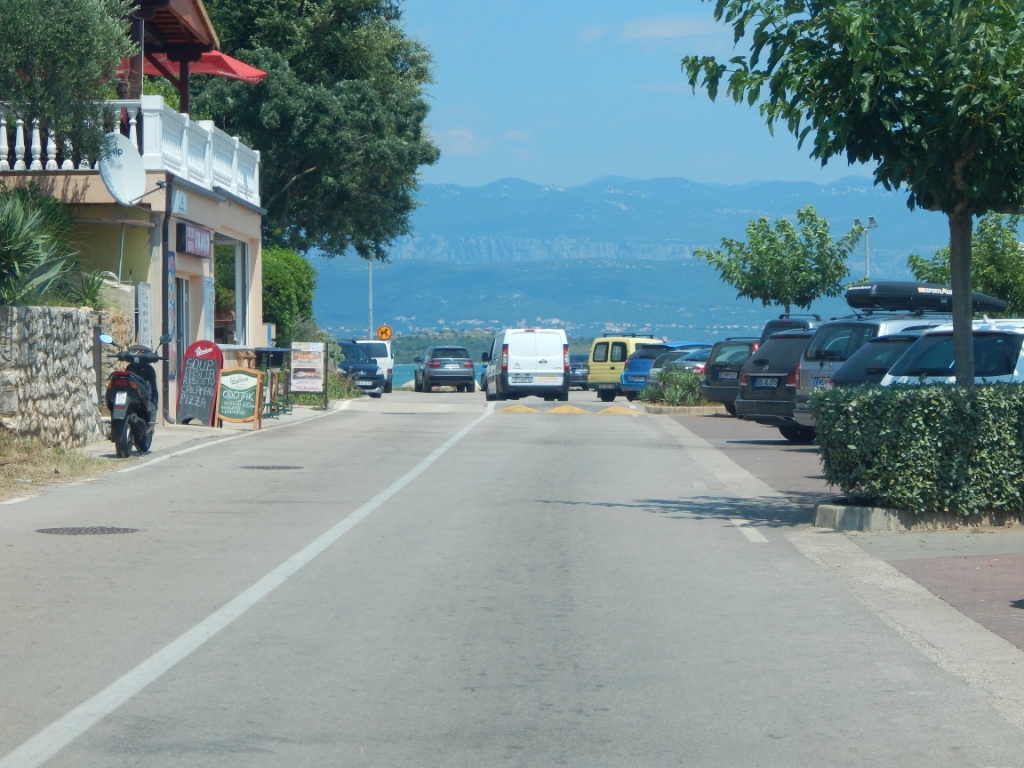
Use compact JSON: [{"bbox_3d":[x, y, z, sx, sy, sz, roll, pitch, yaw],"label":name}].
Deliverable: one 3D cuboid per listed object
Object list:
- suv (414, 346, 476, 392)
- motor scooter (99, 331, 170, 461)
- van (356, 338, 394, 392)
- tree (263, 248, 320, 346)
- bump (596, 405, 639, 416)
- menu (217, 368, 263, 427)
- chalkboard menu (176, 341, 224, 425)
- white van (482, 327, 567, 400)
[{"bbox_3d":[-2.631,-0.592,94.889,1.930,1.760,4.850,0,1,-7],"label":"suv"},{"bbox_3d":[-4.100,0.105,27.200,0.770,1.310,1.800,-1,1,1],"label":"motor scooter"},{"bbox_3d":[-5.400,-0.650,93.200,1.840,1.900,4.750,-1,1,-4],"label":"van"},{"bbox_3d":[-5.950,-1.260,57.500,3.100,3.800,3.100,-1,1,0],"label":"tree"},{"bbox_3d":[2.215,0.551,52.300,0.950,0.100,1.000,-1,1,0],"label":"bump"},{"bbox_3d":[-4.452,0.245,41.000,0.680,1.020,0.420,4,1,5],"label":"menu"},{"bbox_3d":[-4.720,-0.010,38.100,0.600,1.280,0.500,-1,1,5],"label":"chalkboard menu"},{"bbox_3d":[0.350,-0.500,70.200,1.900,1.950,4.900,-1,1,-6],"label":"white van"}]

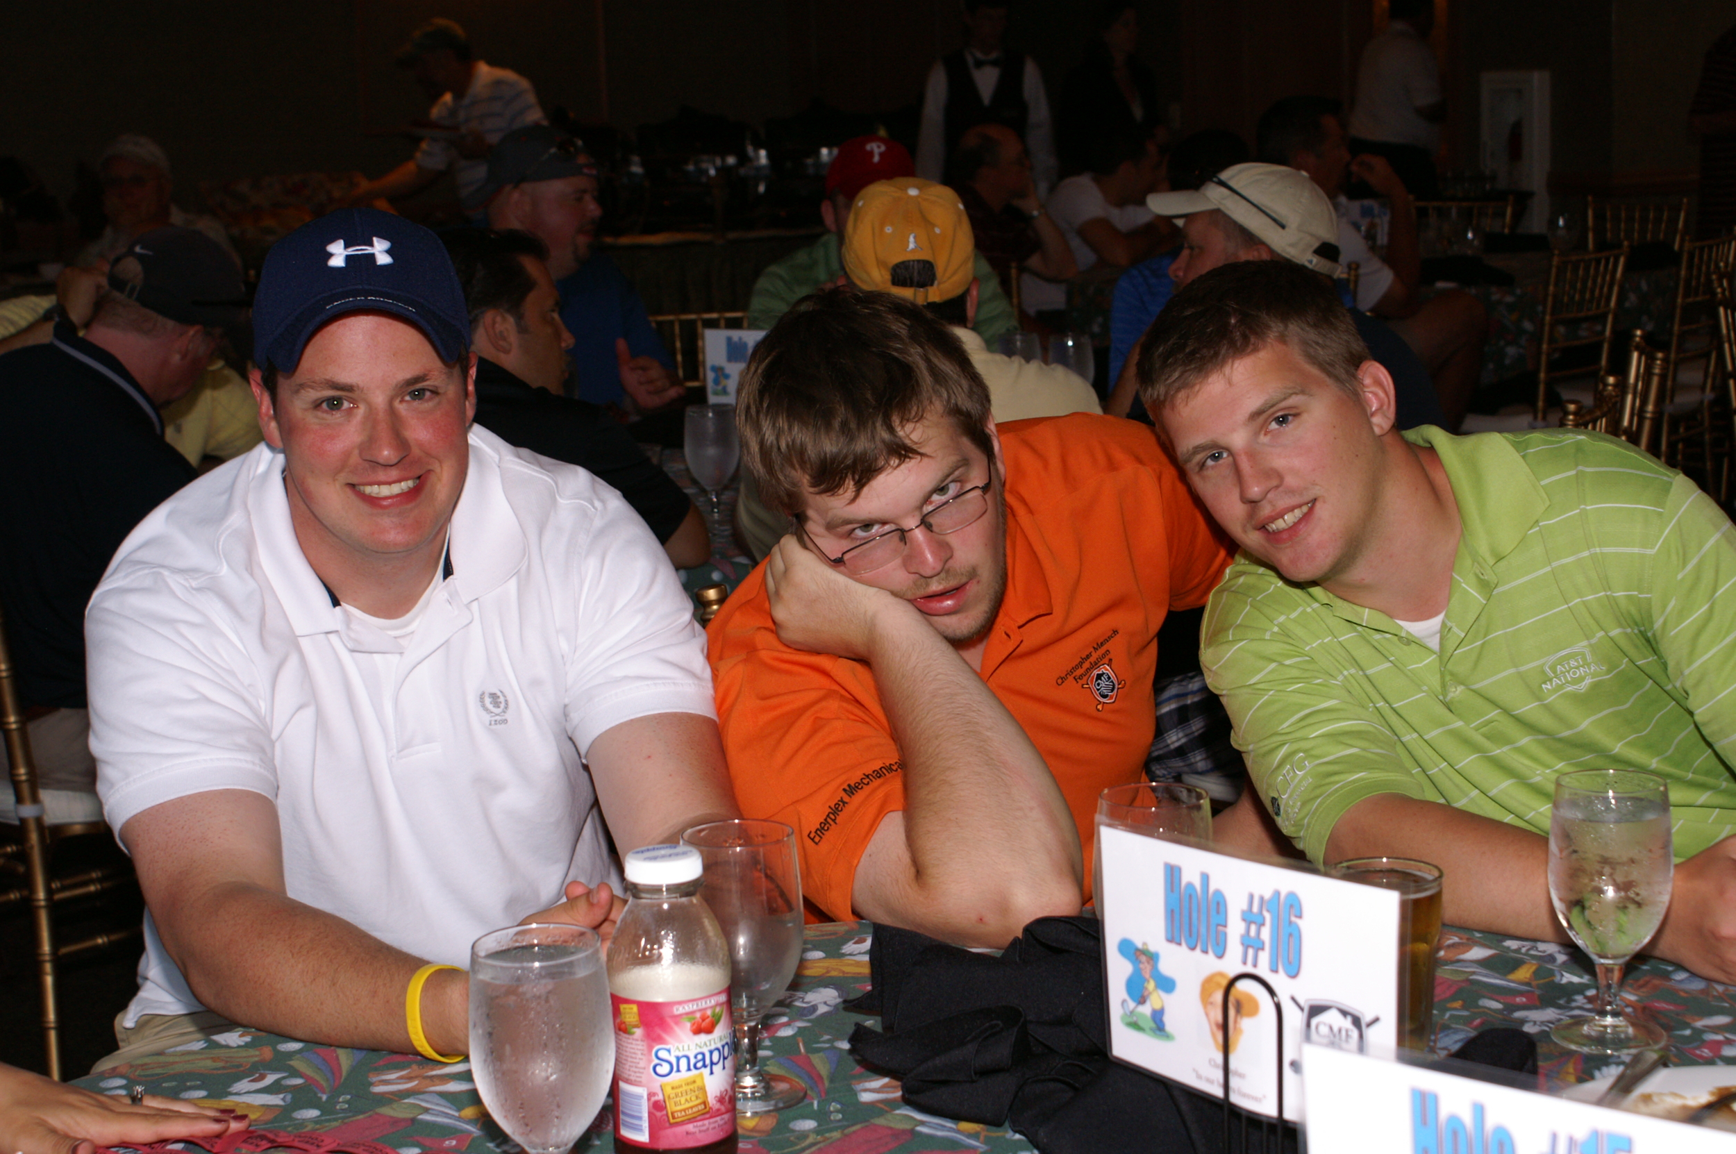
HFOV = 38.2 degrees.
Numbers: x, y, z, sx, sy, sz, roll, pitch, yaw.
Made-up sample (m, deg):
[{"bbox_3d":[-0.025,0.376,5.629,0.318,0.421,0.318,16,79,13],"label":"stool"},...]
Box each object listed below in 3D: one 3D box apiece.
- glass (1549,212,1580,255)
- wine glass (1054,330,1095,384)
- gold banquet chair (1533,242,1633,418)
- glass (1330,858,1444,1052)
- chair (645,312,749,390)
[{"bbox_3d":[1.791,-0.848,6.450,0.077,0.177,0.077,-2,11,0],"label":"glass"},{"bbox_3d":[0.365,-0.349,4.495,0.080,0.165,0.080,-2,11,0],"label":"wine glass"},{"bbox_3d":[1.776,-0.433,6.771,0.430,0.920,0.400,5,12,31],"label":"gold banquet chair"},{"bbox_3d":[0.326,0.242,1.579,0.072,0.114,0.072,-2,11,0],"label":"glass"},{"bbox_3d":[-0.359,-0.149,5.632,0.400,0.920,0.430,-2,11,-3],"label":"chair"}]

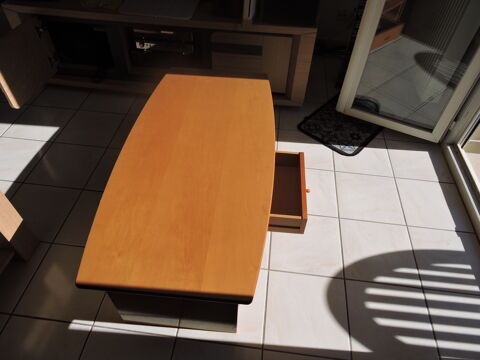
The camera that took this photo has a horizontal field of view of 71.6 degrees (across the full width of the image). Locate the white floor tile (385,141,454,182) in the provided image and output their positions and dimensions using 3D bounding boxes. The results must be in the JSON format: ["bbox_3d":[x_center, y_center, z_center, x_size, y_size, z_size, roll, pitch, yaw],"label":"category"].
[{"bbox_3d":[1.066,-0.120,2.017,0.334,0.010,0.334,6,47,3],"label":"white floor tile"}]

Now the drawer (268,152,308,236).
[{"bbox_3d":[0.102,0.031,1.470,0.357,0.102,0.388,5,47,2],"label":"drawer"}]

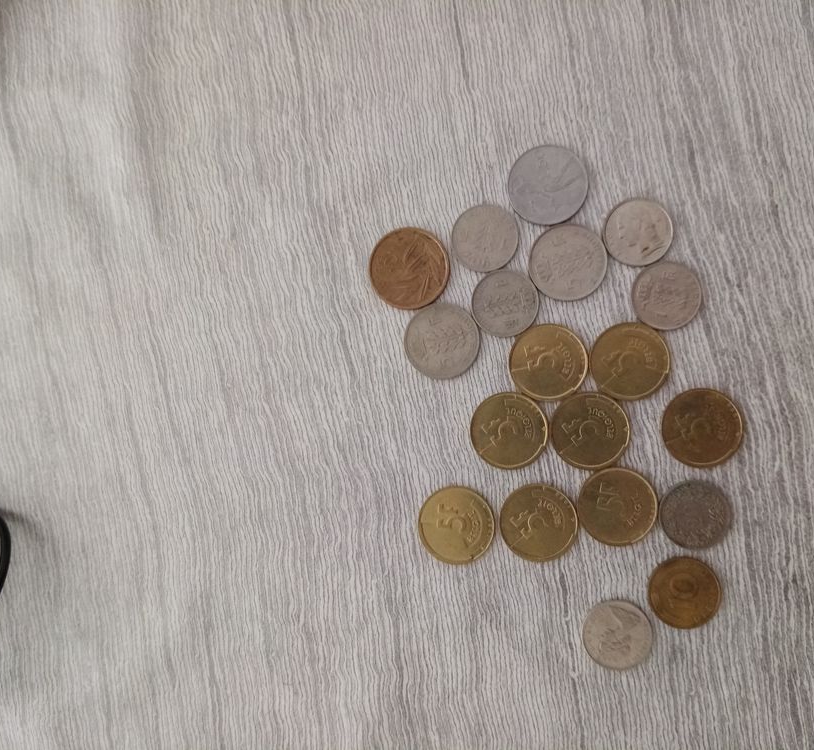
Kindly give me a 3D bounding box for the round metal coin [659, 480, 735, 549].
[{"bbox_3d":[0.089,0.043,0.231,0.021,0.002,0.021,0,88,3],"label":"round metal coin"}]

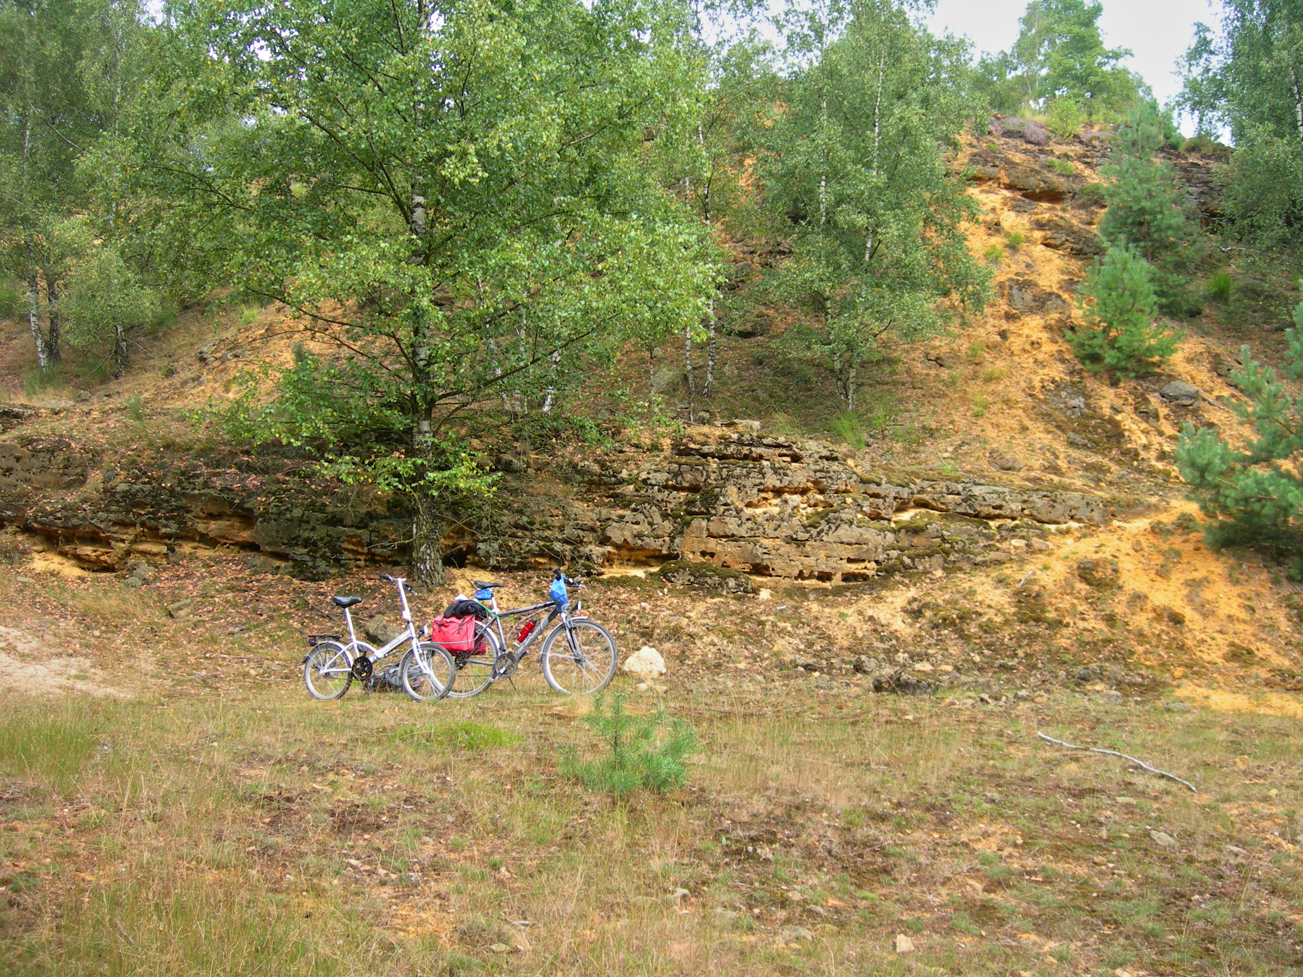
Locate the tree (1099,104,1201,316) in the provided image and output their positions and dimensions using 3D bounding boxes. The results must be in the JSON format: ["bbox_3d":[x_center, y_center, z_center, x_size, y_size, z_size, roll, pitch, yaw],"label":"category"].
[{"bbox_3d":[8.021,-4.477,23.000,1.650,3.400,1.600,0,-1,0],"label":"tree"}]

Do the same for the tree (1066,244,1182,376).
[{"bbox_3d":[6.711,-2.528,20.300,1.560,1.860,1.500,0,-1,0],"label":"tree"}]

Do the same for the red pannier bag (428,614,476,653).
[{"bbox_3d":[-1.778,1.292,12.780,0.350,0.320,0.160,0,-1,13],"label":"red pannier bag"}]

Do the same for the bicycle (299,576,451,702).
[{"bbox_3d":[-2.417,1.323,12.600,1.520,1.120,0.560,0,-5,21],"label":"bicycle"}]

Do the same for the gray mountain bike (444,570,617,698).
[{"bbox_3d":[-1.168,1.314,12.870,1.780,1.140,0.600,0,-5,13],"label":"gray mountain bike"}]

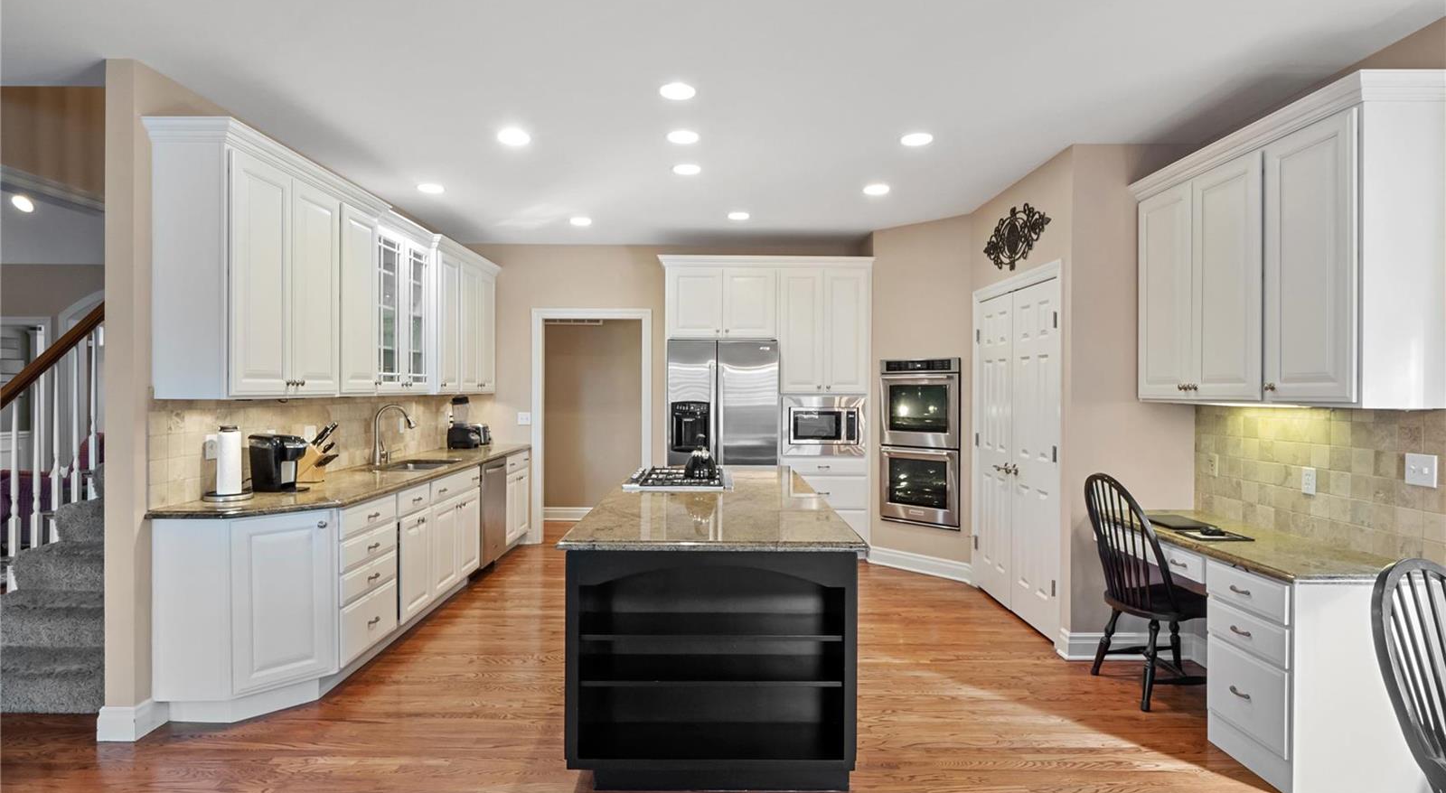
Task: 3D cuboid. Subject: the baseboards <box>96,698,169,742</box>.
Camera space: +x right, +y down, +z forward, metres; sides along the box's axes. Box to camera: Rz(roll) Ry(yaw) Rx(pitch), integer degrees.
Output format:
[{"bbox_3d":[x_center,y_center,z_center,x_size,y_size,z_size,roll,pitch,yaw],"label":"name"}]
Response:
[{"bbox_3d":[-2.408,1.303,2.960,0.155,0.136,0.185,0,0,-1],"label":"baseboards"}]

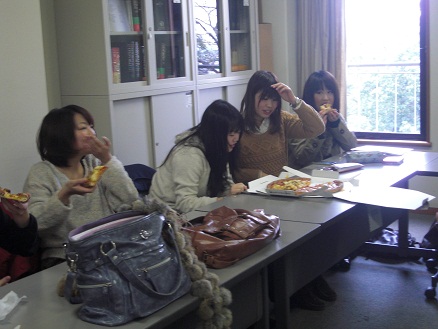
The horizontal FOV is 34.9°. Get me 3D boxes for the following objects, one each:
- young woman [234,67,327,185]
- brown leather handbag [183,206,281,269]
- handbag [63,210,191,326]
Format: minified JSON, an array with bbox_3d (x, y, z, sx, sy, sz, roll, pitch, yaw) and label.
[{"bbox_3d":[0.297,0.140,3.643,0.520,1.250,0.700,-9,11,-33],"label":"young woman"},{"bbox_3d":[0.017,0.228,2.412,0.230,0.130,0.340,5,12,39],"label":"brown leather handbag"},{"bbox_3d":[-0.241,0.265,1.928,0.160,0.240,0.325,5,12,39],"label":"handbag"}]

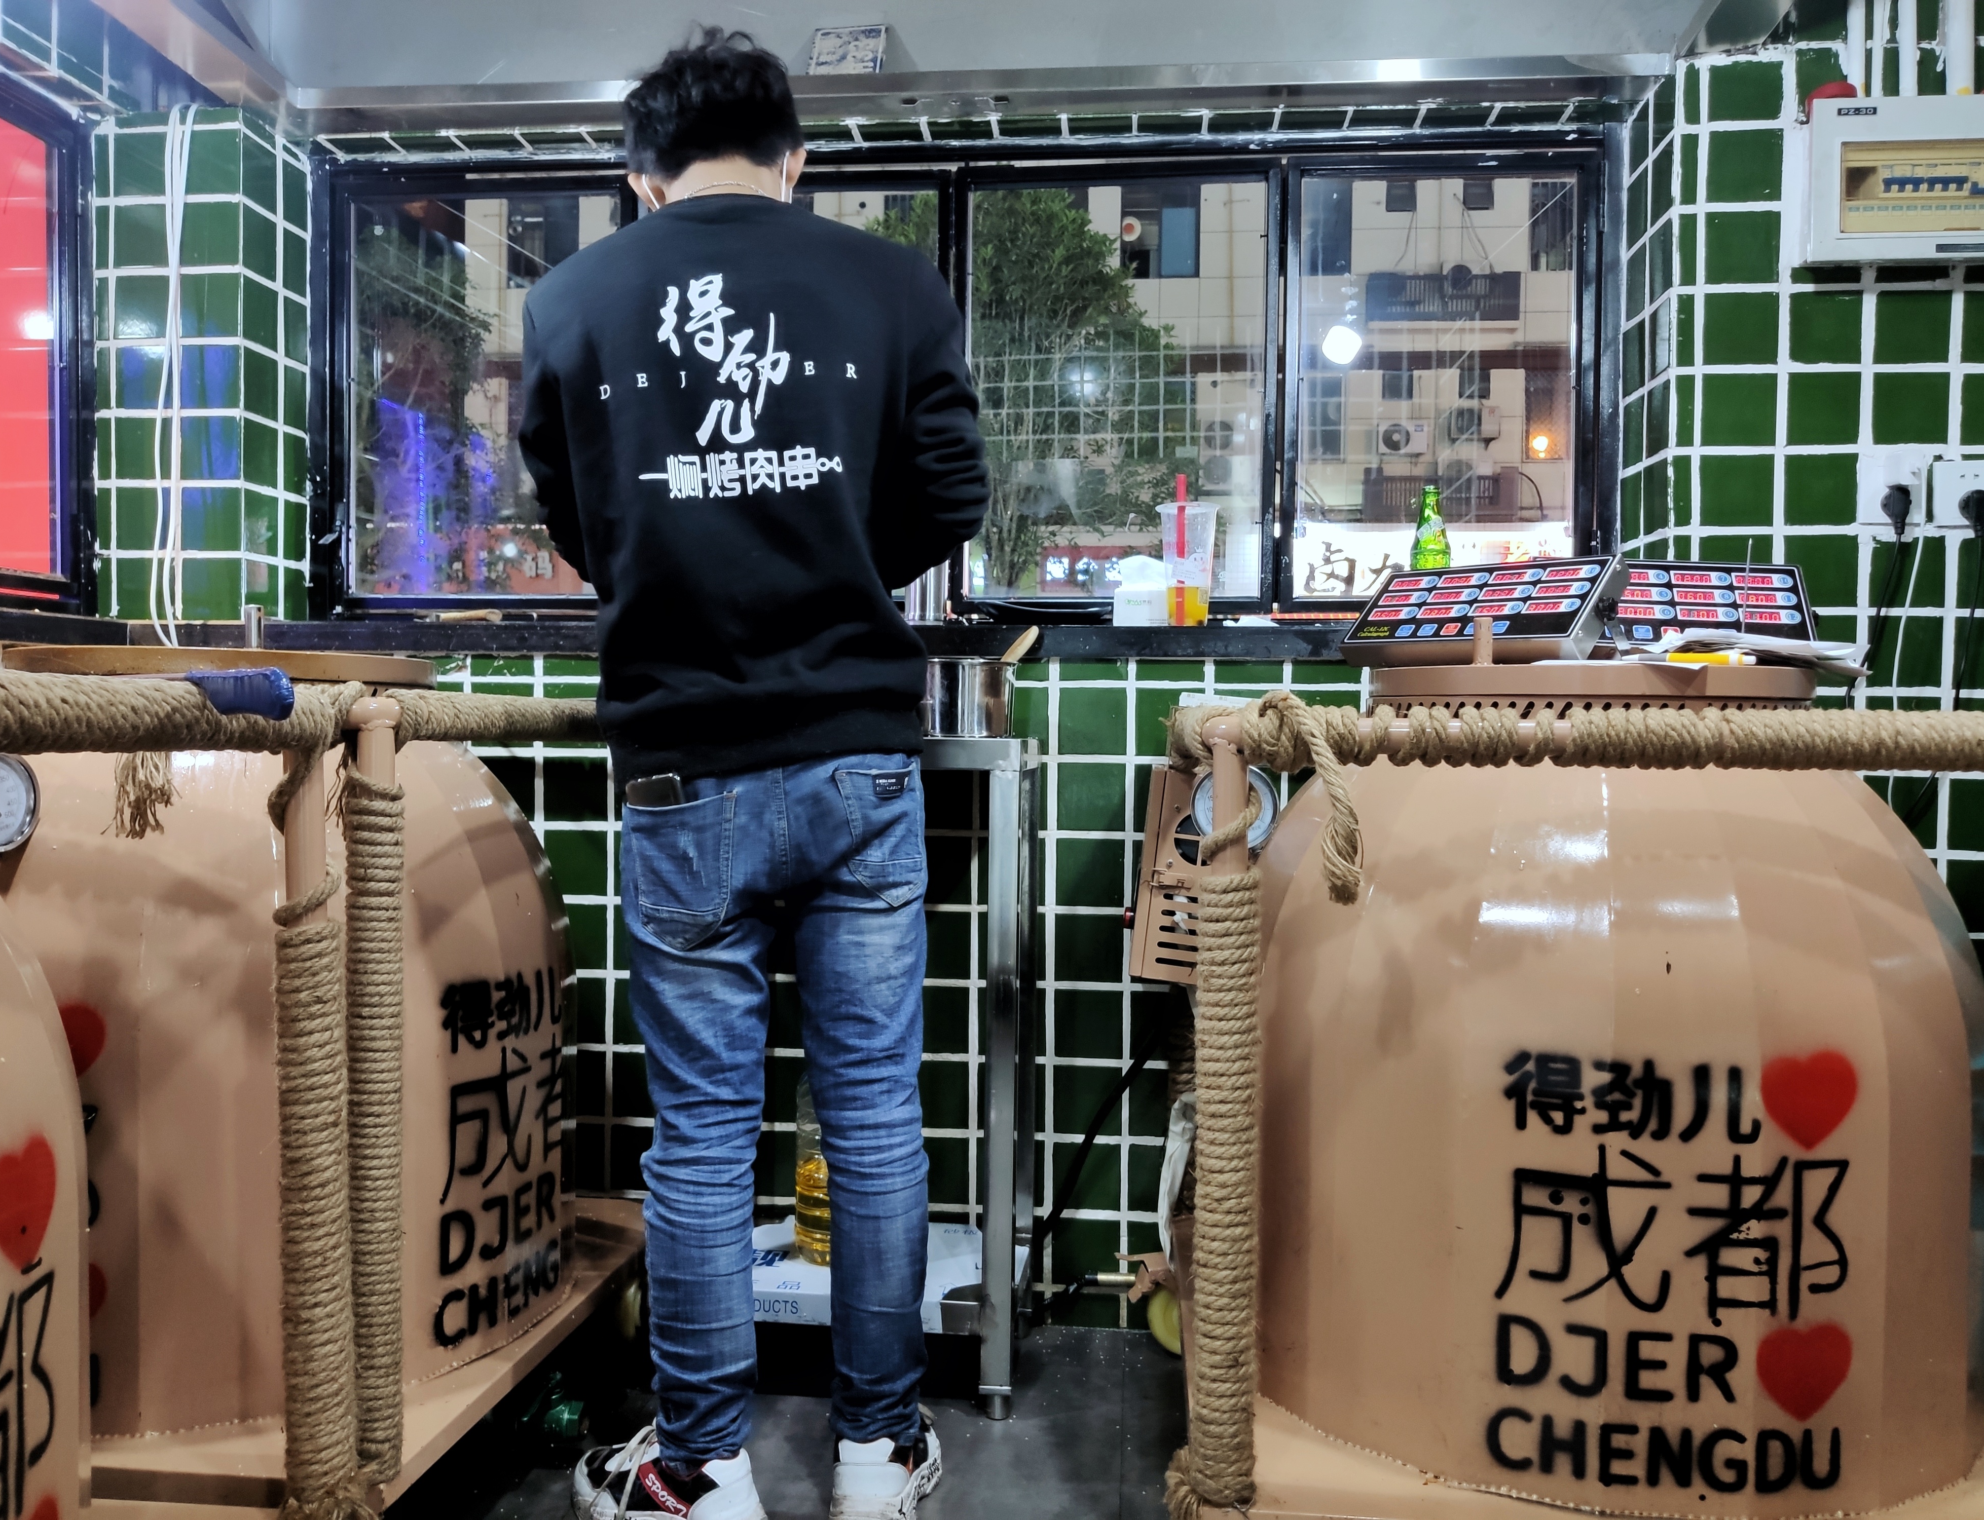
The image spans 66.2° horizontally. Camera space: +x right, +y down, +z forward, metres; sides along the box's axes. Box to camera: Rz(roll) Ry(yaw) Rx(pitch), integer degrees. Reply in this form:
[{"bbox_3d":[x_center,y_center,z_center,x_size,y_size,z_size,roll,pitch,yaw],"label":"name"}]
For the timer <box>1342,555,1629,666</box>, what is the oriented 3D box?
[{"bbox_3d":[0.490,-0.147,1.530,0.253,0.038,0.127,3,45,47],"label":"timer"}]

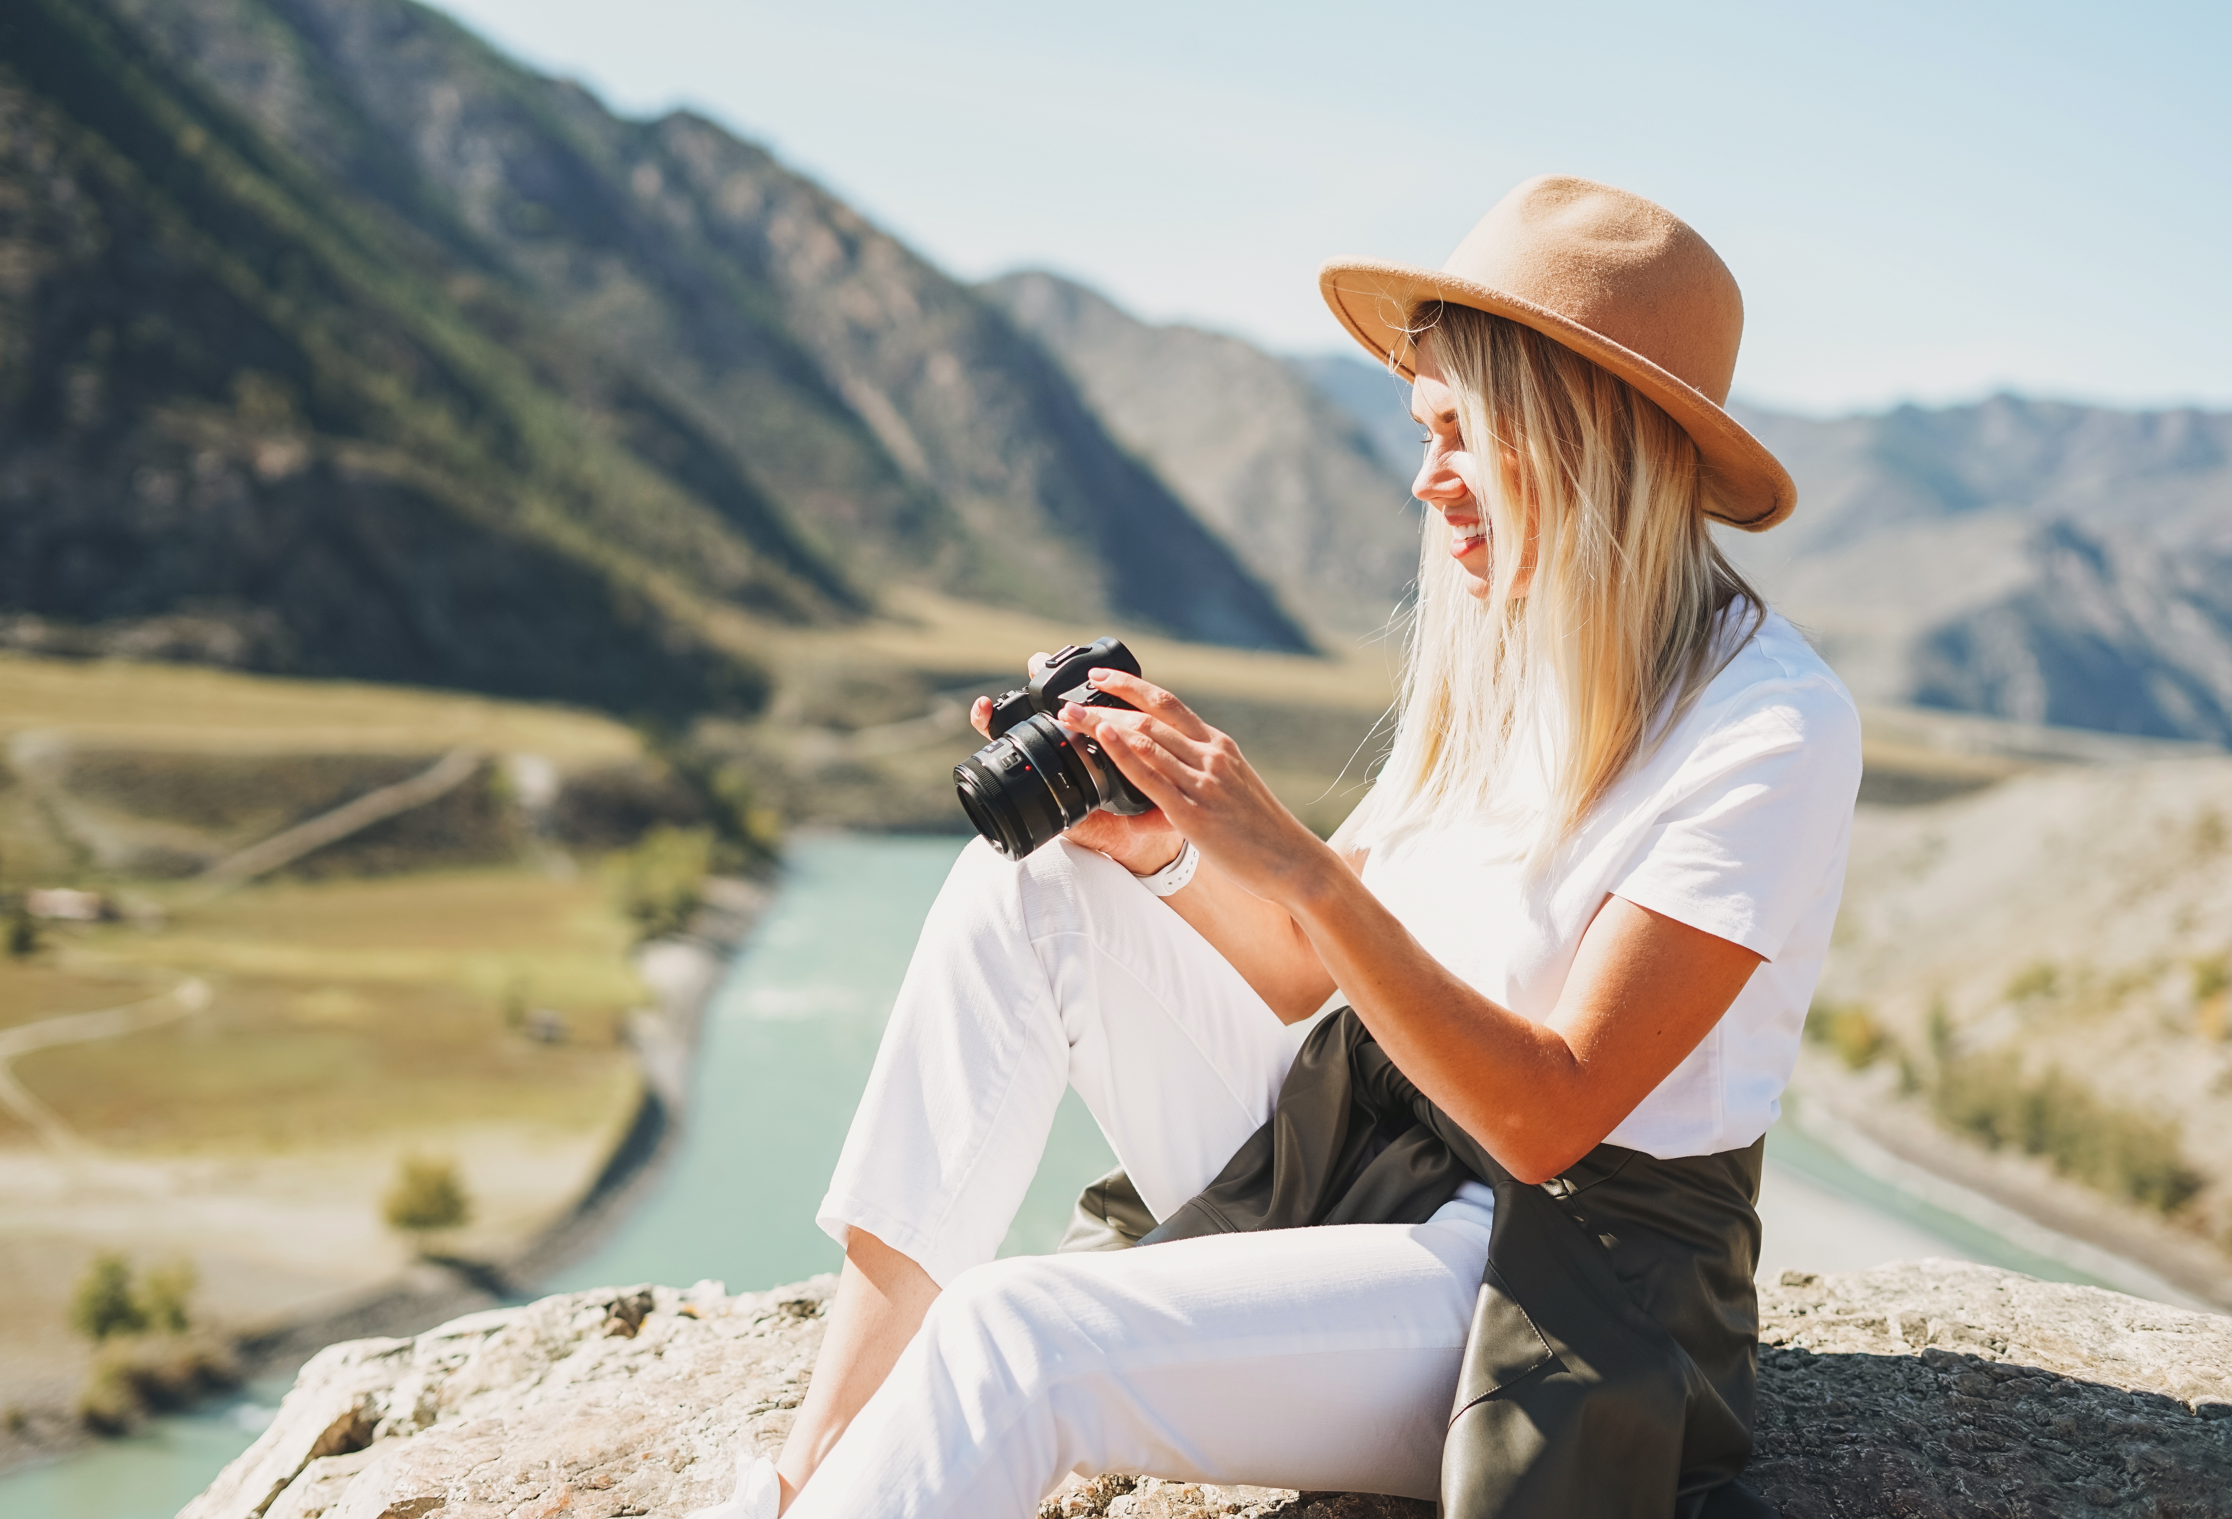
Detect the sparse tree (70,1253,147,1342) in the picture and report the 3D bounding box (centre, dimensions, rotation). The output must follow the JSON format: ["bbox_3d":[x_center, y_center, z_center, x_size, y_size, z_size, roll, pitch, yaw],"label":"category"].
[{"bbox_3d":[-78.540,42.030,246.460,5.790,6.730,5.790,-1,4,-18],"label":"sparse tree"}]

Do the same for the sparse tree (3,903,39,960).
[{"bbox_3d":[-152.550,23.950,440.700,5.050,7.700,5.050,-1,4,-19],"label":"sparse tree"}]

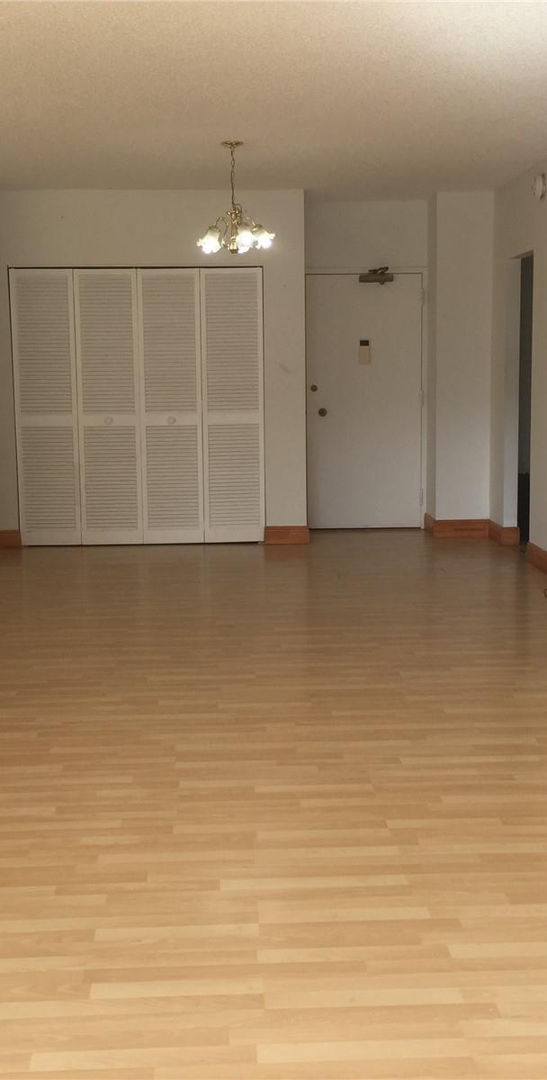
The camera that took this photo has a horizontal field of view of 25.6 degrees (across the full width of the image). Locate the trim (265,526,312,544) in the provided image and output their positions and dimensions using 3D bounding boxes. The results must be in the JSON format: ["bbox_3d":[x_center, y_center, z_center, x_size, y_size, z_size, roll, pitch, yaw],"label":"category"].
[{"bbox_3d":[0.108,-0.034,9.058,0.333,0.138,0.020,-1,8,-2],"label":"trim"}]

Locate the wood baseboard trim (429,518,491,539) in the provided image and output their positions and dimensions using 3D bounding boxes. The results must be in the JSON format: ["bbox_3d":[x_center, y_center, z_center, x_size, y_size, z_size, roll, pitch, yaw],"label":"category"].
[{"bbox_3d":[1.453,-0.085,9.315,0.435,0.138,0.020,-1,8,-2],"label":"wood baseboard trim"}]

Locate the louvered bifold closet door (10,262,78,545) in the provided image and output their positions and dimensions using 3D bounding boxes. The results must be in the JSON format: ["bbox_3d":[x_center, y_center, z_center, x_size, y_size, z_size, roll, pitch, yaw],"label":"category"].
[{"bbox_3d":[-1.667,-0.964,8.881,0.454,2.018,0.035,-1,8,-2],"label":"louvered bifold closet door"}]

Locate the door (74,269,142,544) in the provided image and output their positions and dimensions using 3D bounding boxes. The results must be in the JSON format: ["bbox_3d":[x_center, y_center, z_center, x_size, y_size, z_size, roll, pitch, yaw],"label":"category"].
[{"bbox_3d":[-1.210,-0.971,8.899,0.454,2.018,0.035,-1,8,-2],"label":"door"}]

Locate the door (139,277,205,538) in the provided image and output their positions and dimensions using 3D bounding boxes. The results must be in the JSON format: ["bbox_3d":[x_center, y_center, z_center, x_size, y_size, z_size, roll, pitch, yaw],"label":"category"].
[{"bbox_3d":[-0.753,-0.978,8.917,0.454,2.018,0.035,-1,8,-2],"label":"door"}]

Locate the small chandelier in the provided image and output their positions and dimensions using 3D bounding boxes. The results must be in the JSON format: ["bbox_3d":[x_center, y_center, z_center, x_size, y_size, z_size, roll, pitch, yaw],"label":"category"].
[{"bbox_3d":[-0.223,-1.967,6.960,0.456,0.620,0.450,-1,8,-2],"label":"small chandelier"}]

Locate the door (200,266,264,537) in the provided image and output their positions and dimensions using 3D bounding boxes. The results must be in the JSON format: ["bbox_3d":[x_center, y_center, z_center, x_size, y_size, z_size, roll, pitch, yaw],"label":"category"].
[{"bbox_3d":[-0.295,-0.986,8.935,0.454,2.018,0.035,-1,8,-2],"label":"door"}]

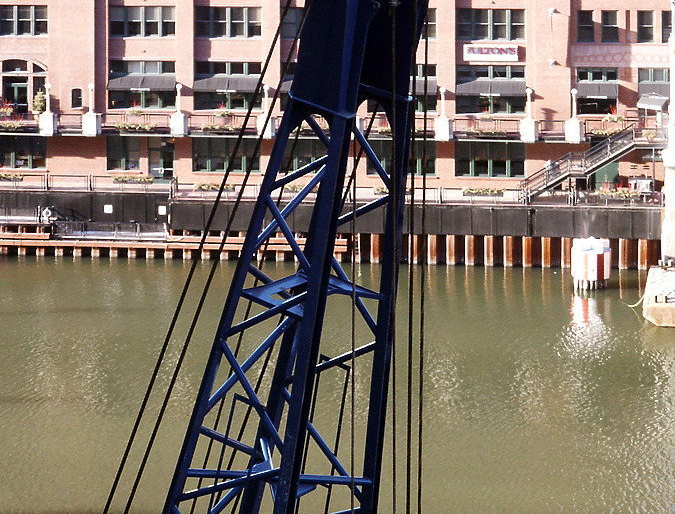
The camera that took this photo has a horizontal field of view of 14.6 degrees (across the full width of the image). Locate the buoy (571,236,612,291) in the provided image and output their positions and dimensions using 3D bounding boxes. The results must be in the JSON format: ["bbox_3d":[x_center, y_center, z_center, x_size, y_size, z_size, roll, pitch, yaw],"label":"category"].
[{"bbox_3d":[14.896,0.381,154.000,2.400,2.750,2.400,1,12,8],"label":"buoy"}]

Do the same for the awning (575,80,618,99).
[{"bbox_3d":[16.570,-10.586,167.166,2.700,0.900,1.100,1,12,8],"label":"awning"}]

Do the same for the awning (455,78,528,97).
[{"bbox_3d":[9.858,-10.774,168.105,4.500,0.920,1.100,1,12,8],"label":"awning"}]

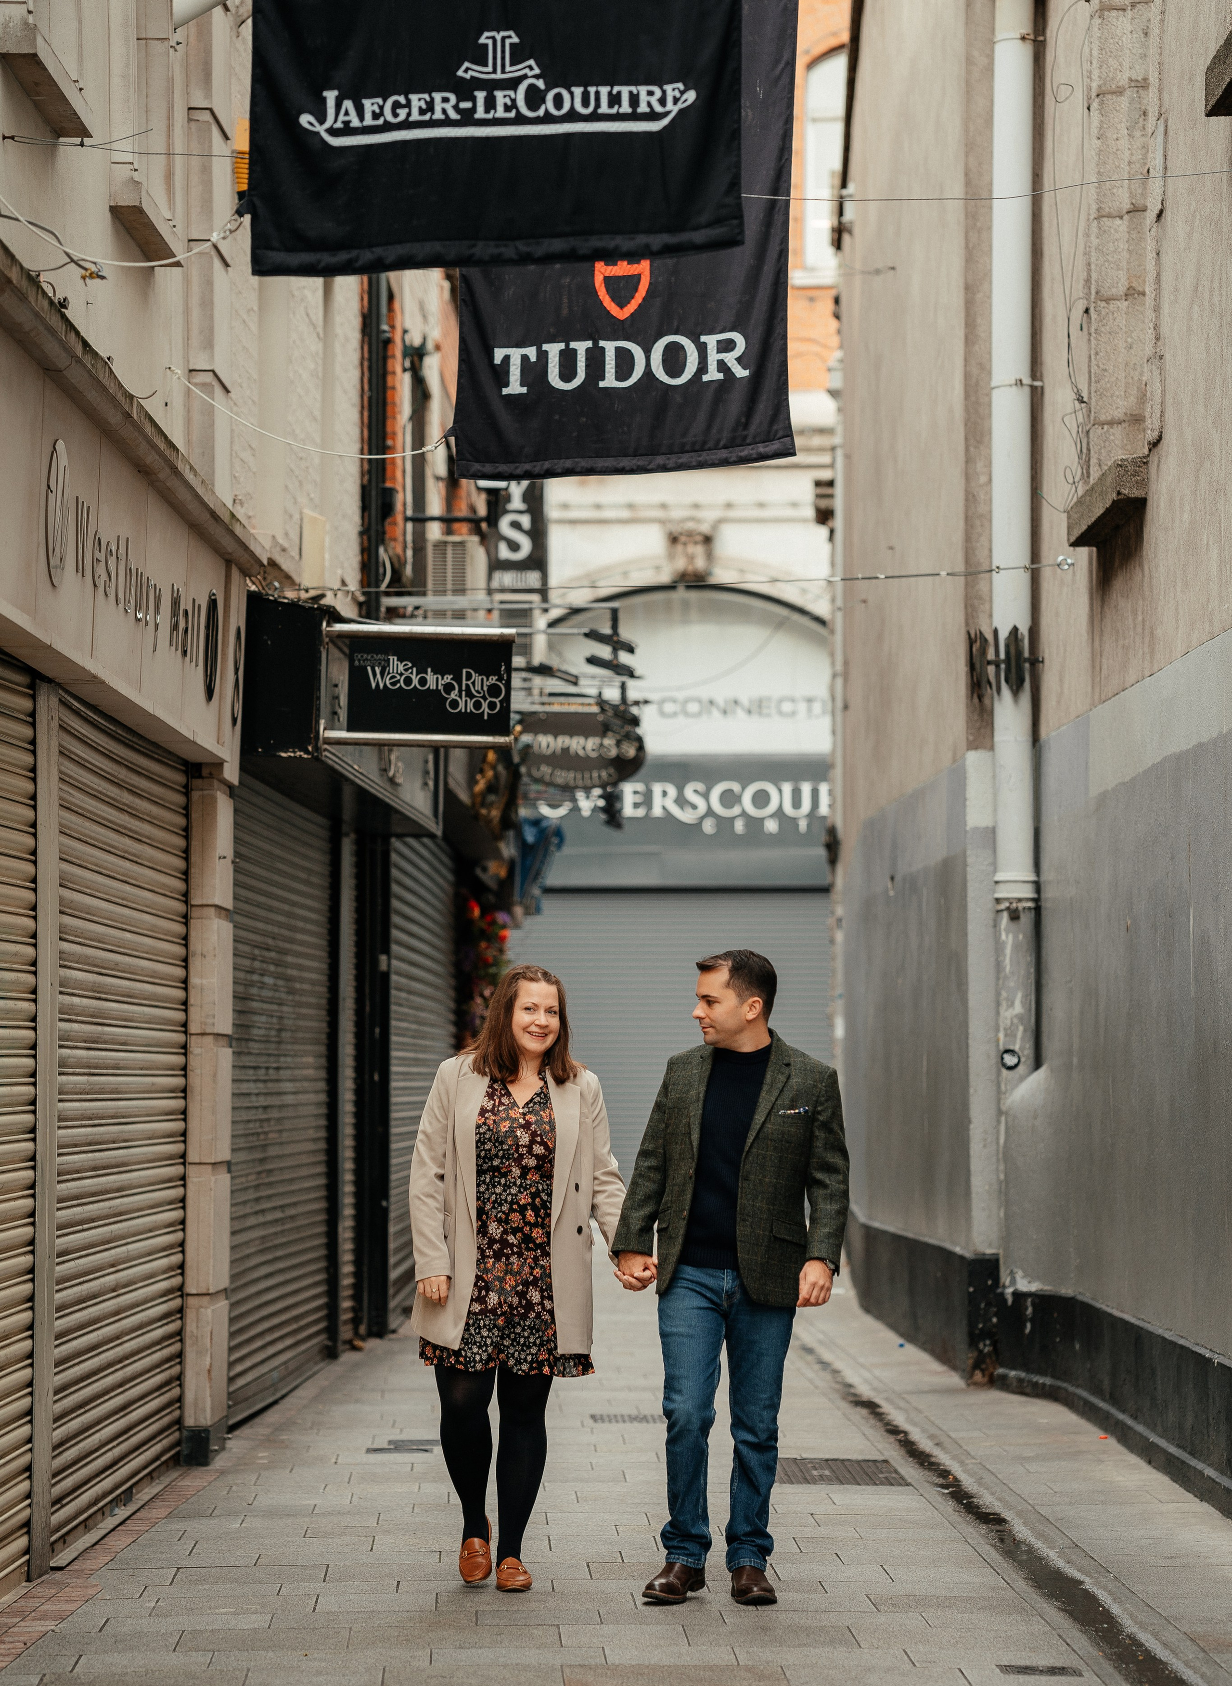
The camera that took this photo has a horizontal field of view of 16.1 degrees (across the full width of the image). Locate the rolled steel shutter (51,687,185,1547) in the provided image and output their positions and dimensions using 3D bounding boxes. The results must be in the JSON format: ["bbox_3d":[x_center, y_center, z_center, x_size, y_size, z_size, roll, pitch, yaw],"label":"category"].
[{"bbox_3d":[-1.552,0.859,13.854,0.080,2.440,3.100,0,-3,1],"label":"rolled steel shutter"}]

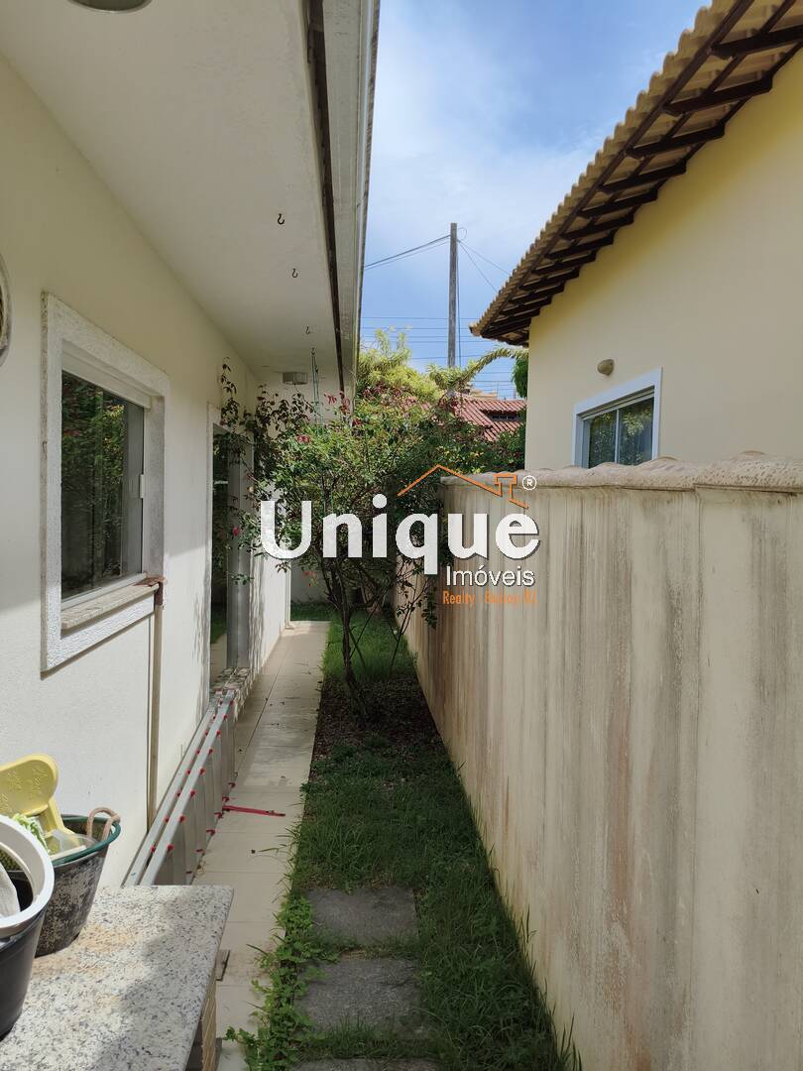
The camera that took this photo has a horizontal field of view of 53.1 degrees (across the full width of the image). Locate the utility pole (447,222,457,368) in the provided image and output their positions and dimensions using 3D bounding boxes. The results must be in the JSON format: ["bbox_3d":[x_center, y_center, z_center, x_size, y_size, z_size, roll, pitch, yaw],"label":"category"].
[{"bbox_3d":[0.968,-2.532,16.156,0.150,7.370,0.150,1,2,-4],"label":"utility pole"}]

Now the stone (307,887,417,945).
[{"bbox_3d":[-0.184,1.690,3.534,0.485,0.045,0.485,1,2,-4],"label":"stone"}]

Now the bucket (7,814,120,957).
[{"bbox_3d":[-0.837,0.824,1.890,0.315,0.240,0.315,1,2,-4],"label":"bucket"}]

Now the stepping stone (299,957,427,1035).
[{"bbox_3d":[-0.143,1.715,2.966,0.485,0.045,0.485,1,2,-4],"label":"stepping stone"}]

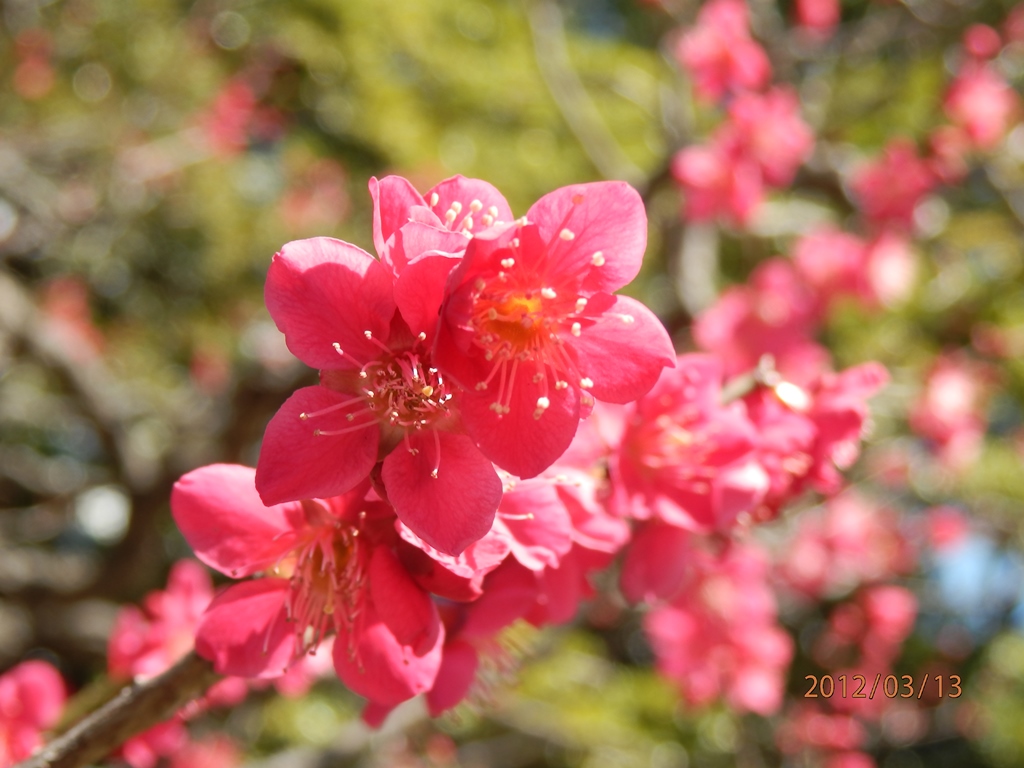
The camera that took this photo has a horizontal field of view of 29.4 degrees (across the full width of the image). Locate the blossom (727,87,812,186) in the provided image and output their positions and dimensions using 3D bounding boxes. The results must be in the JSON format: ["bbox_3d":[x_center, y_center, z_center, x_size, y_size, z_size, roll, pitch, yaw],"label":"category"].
[{"bbox_3d":[0.085,-0.081,0.640,0.026,0.029,0.020,0,0,-11],"label":"blossom"}]

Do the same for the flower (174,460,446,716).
[{"bbox_3d":[-0.019,0.019,0.188,0.027,0.023,0.015,0,33,7],"label":"flower"}]

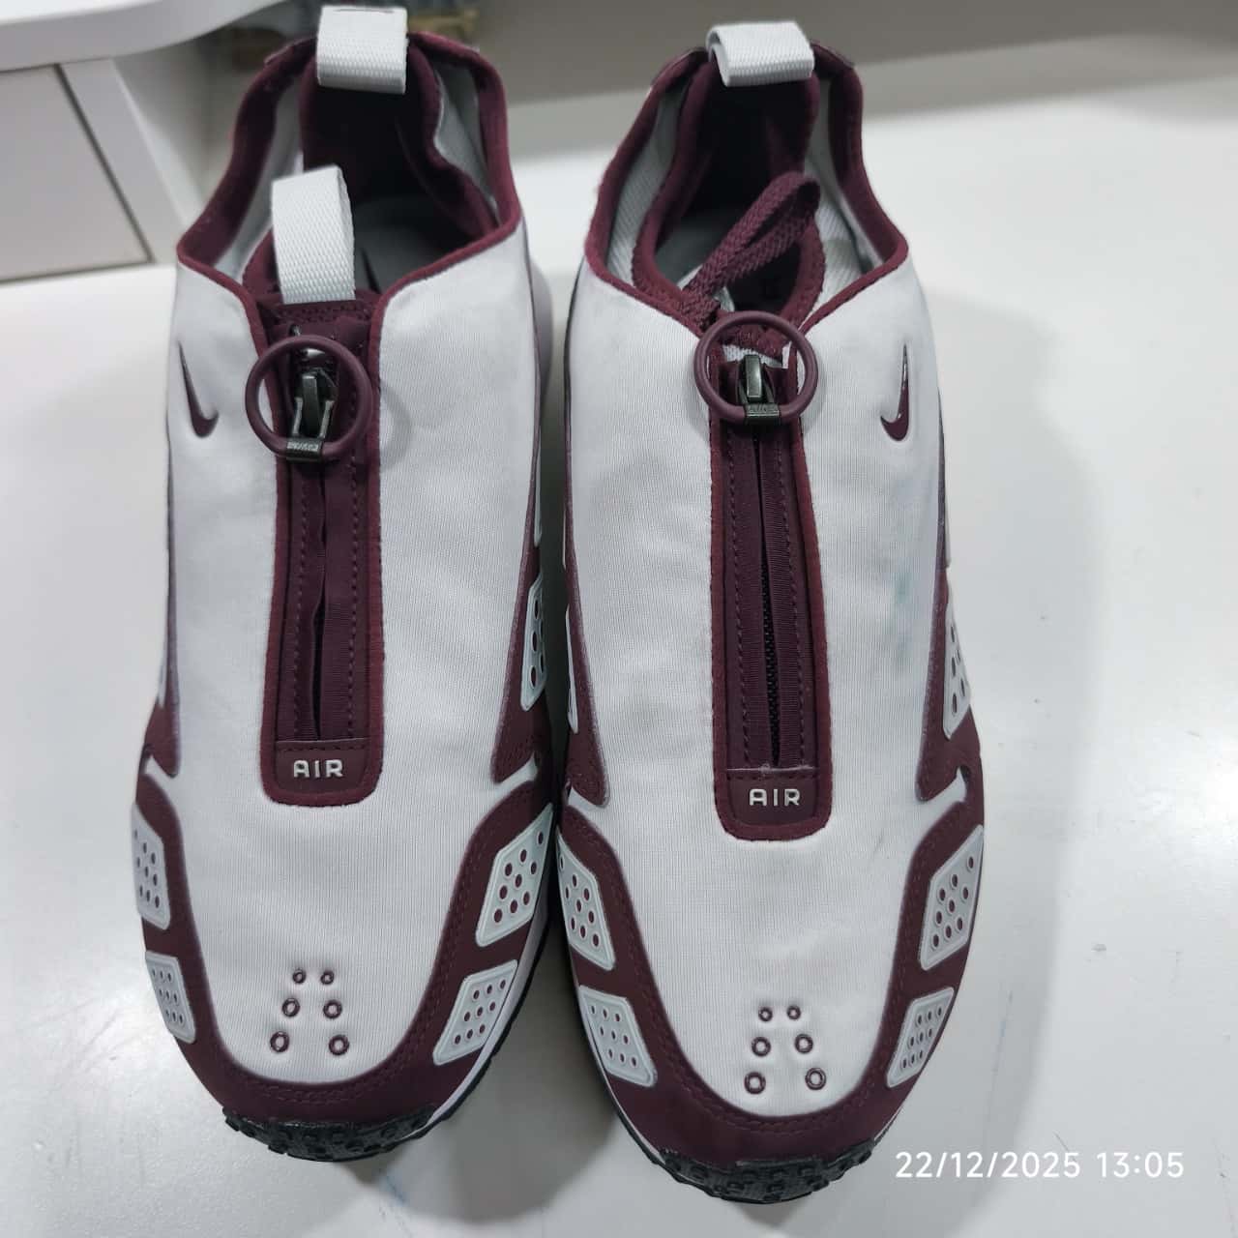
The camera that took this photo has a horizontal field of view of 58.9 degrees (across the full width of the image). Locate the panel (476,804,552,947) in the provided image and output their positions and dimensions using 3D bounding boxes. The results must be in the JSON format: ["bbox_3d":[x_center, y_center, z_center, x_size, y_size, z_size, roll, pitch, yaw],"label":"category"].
[{"bbox_3d":[-0.026,0.063,0.276,0.004,0.021,0.039,-9,62,36],"label":"panel"}]

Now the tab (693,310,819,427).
[{"bbox_3d":[0.032,-0.059,0.258,0.029,0.006,0.029,-2,79,4],"label":"tab"}]

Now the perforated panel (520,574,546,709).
[{"bbox_3d":[-0.022,0.005,0.290,0.004,0.026,0.039,-1,84,10],"label":"perforated panel"}]

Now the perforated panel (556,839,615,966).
[{"bbox_3d":[-0.009,0.069,0.272,0.004,0.020,0.036,6,63,-32],"label":"perforated panel"}]

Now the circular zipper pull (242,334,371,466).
[{"bbox_3d":[-0.073,-0.052,0.257,0.030,0.005,0.030,-6,100,-14],"label":"circular zipper pull"}]

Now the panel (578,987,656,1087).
[{"bbox_3d":[0.000,0.098,0.260,0.004,0.017,0.027,1,57,-41],"label":"panel"}]

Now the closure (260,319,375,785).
[{"bbox_3d":[-0.074,-0.018,0.273,0.030,0.014,0.122,-2,83,0],"label":"closure"}]

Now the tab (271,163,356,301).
[{"bbox_3d":[-0.075,-0.095,0.272,0.019,0.034,0.011,-5,19,-6],"label":"tab"}]

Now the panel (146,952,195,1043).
[{"bbox_3d":[-0.109,0.091,0.268,0.004,0.019,0.027,1,57,-46],"label":"panel"}]

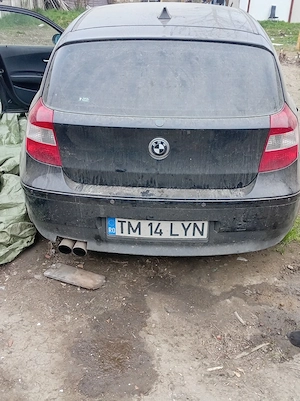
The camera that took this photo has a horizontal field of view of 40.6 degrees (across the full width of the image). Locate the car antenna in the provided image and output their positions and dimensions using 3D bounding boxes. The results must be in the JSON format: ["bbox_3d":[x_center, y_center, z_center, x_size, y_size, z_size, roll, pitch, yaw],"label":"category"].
[{"bbox_3d":[0.083,-1.010,2.170,0.067,0.056,0.140,2,31,3],"label":"car antenna"}]

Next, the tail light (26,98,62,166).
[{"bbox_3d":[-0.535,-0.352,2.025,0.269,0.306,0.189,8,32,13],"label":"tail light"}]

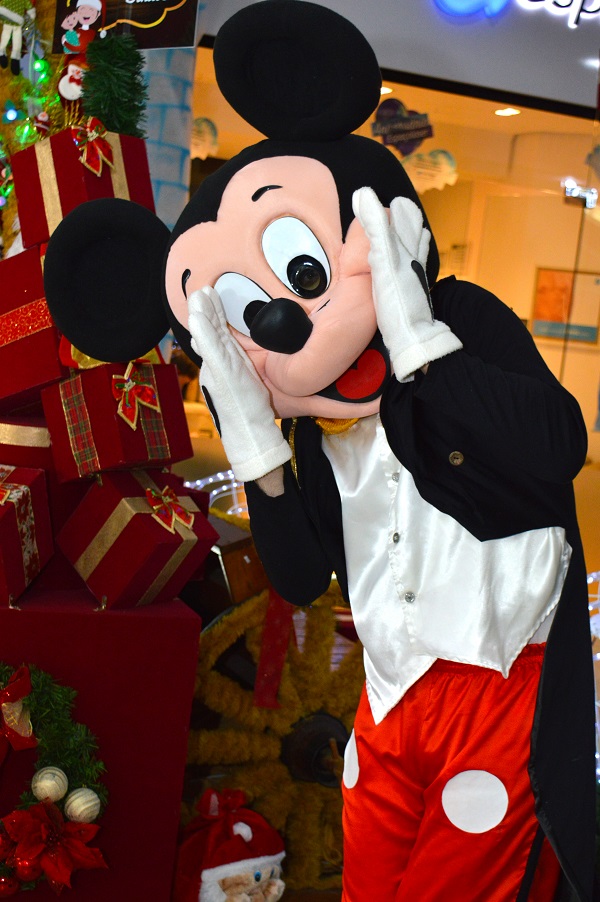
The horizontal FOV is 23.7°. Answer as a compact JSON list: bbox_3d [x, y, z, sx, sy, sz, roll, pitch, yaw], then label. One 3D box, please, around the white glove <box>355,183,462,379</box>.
[{"bbox_3d":[0.147,-0.249,2.070,0.115,0.275,0.130,-14,-17,-9],"label":"white glove"}]

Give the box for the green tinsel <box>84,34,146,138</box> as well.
[{"bbox_3d":[-0.368,-0.720,2.850,0.135,0.225,0.135,5,7,-9],"label":"green tinsel"}]

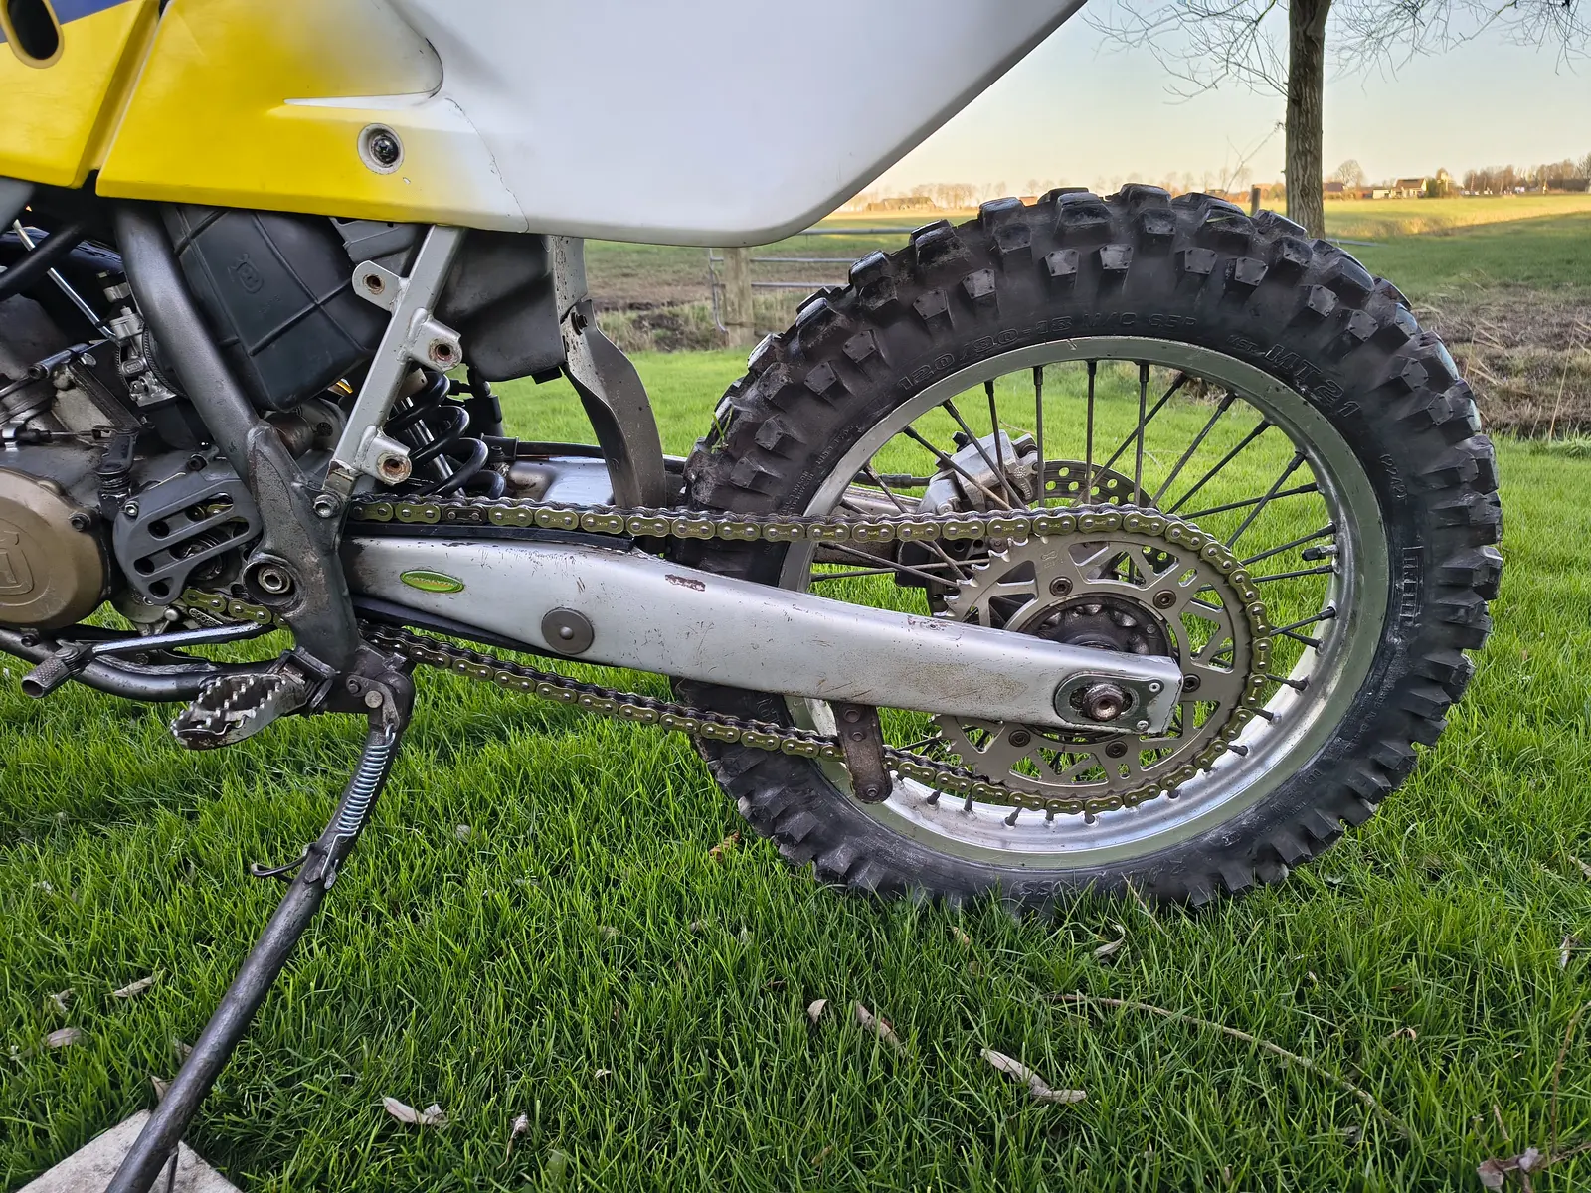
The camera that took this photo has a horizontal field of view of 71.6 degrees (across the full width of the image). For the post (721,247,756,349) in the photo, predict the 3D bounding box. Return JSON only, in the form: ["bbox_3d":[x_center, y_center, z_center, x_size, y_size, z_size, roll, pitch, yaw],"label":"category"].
[{"bbox_3d":[-0.316,-1.883,5.918,0.145,1.100,0.145,-1,19,0],"label":"post"}]

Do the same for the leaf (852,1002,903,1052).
[{"bbox_3d":[0.067,0.353,0.905,0.016,0.011,0.062,-12,22,-27],"label":"leaf"}]

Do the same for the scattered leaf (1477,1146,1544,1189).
[{"bbox_3d":[0.493,0.394,0.759,0.047,0.016,0.028,-5,20,-11],"label":"scattered leaf"}]

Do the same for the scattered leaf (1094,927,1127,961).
[{"bbox_3d":[0.285,0.315,0.999,0.016,0.012,0.043,16,26,41],"label":"scattered leaf"}]

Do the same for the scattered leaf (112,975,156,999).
[{"bbox_3d":[-0.584,0.345,0.975,0.013,0.010,0.033,14,25,38],"label":"scattered leaf"}]

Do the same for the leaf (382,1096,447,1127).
[{"bbox_3d":[-0.286,0.388,0.831,0.056,0.012,0.017,6,21,20],"label":"leaf"}]

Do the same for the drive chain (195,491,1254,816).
[{"bbox_3d":[-0.056,0.054,0.838,0.827,0.270,0.022,0,28,0],"label":"drive chain"}]

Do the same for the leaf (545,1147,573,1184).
[{"bbox_3d":[-0.168,0.403,0.780,0.016,0.010,0.024,5,20,17],"label":"leaf"}]

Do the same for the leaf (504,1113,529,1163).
[{"bbox_3d":[-0.204,0.396,0.805,0.015,0.012,0.040,-1,19,3],"label":"leaf"}]

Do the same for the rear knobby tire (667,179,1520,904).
[{"bbox_3d":[0.225,0.016,0.916,0.673,0.673,0.125,-1,28,1],"label":"rear knobby tire"}]

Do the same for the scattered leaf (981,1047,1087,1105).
[{"bbox_3d":[0.184,0.369,0.851,0.083,0.012,0.024,11,23,32],"label":"scattered leaf"}]

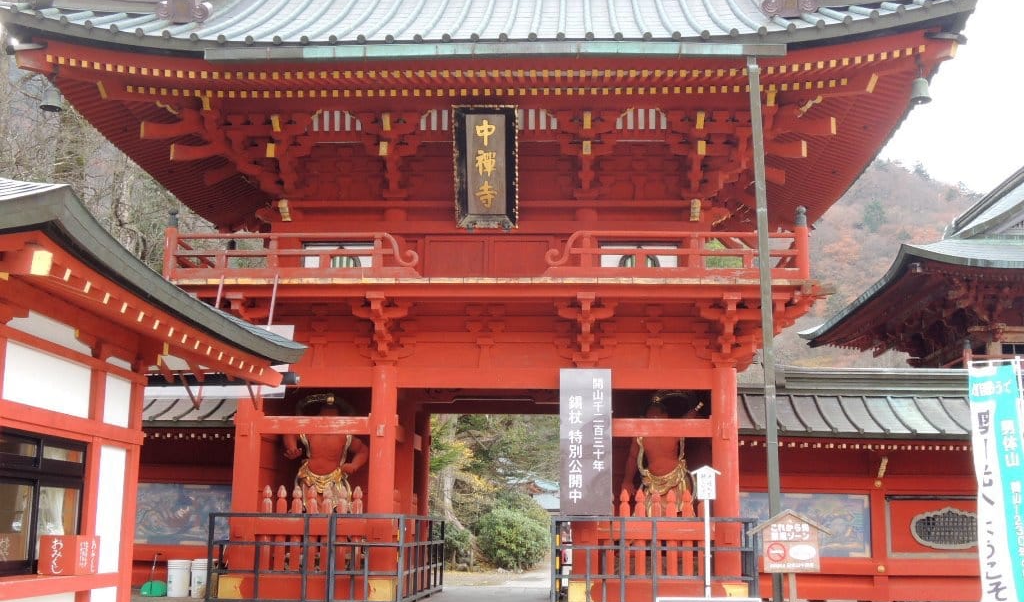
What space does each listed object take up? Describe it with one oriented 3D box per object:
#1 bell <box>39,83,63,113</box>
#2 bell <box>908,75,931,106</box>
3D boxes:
[{"bbox_3d":[-5.780,-2.564,14.837,0.267,0.317,0.267,0,-11,3],"label":"bell"},{"bbox_3d":[4.919,-2.556,14.230,0.267,0.304,0.267,0,-11,3],"label":"bell"}]

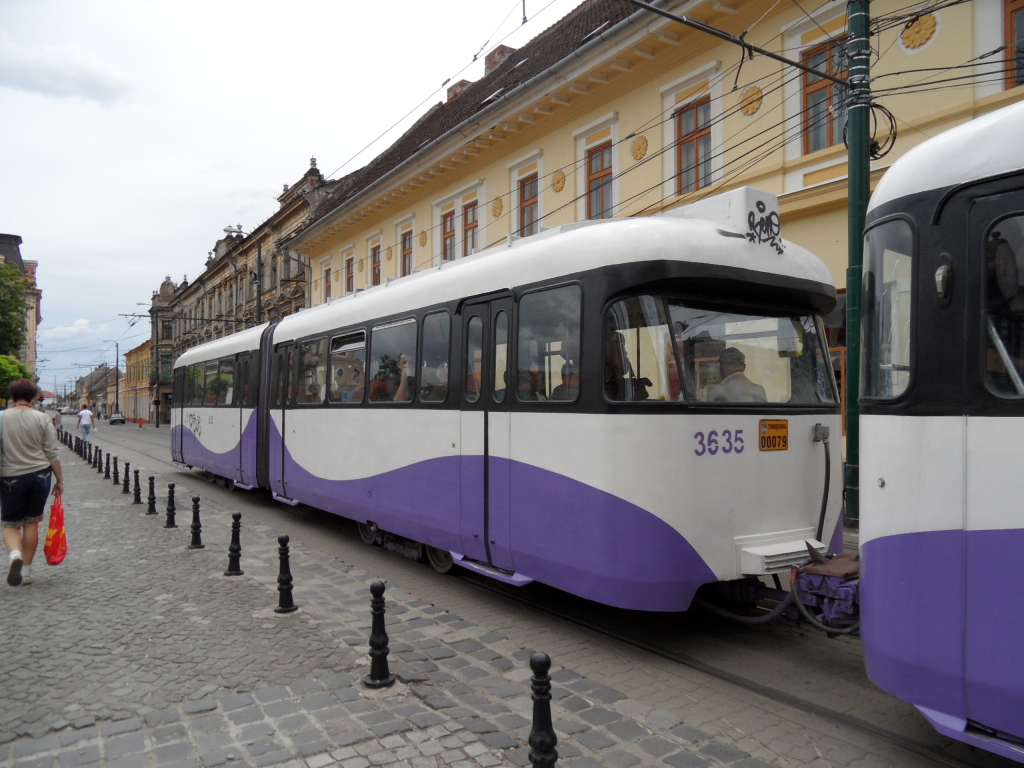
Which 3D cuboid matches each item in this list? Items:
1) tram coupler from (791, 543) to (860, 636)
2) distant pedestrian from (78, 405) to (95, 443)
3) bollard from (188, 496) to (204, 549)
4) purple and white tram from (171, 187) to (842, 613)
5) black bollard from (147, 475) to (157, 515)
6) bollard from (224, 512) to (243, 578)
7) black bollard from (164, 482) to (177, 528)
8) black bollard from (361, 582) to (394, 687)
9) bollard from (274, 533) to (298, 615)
[{"bbox_3d":[1.974,1.292,4.357,0.430,0.460,0.600,1,-2,-35],"label":"tram coupler"},{"bbox_3d":[-18.578,1.760,31.000,0.620,1.690,0.380,1,-2,-35],"label":"distant pedestrian"},{"bbox_3d":[-3.598,1.574,8.100,0.185,0.580,0.185,1,-2,-35],"label":"bollard"},{"bbox_3d":[-2.982,0.348,11.663,2.330,3.260,16.900,1,-2,-35],"label":"purple and white tram"},{"bbox_3d":[-5.549,1.710,10.950,0.185,0.580,0.185,1,-2,-35],"label":"black bollard"},{"bbox_3d":[-2.639,1.518,6.780,0.185,0.580,0.185,1,-2,-35],"label":"bollard"},{"bbox_3d":[-4.533,1.610,9.450,0.185,0.580,0.185,1,-2,-35],"label":"black bollard"},{"bbox_3d":[-0.754,1.406,4.020,0.185,0.580,0.185,0,-2,0],"label":"black bollard"},{"bbox_3d":[-1.738,1.440,5.440,0.185,0.580,0.185,1,-2,-35],"label":"bollard"}]

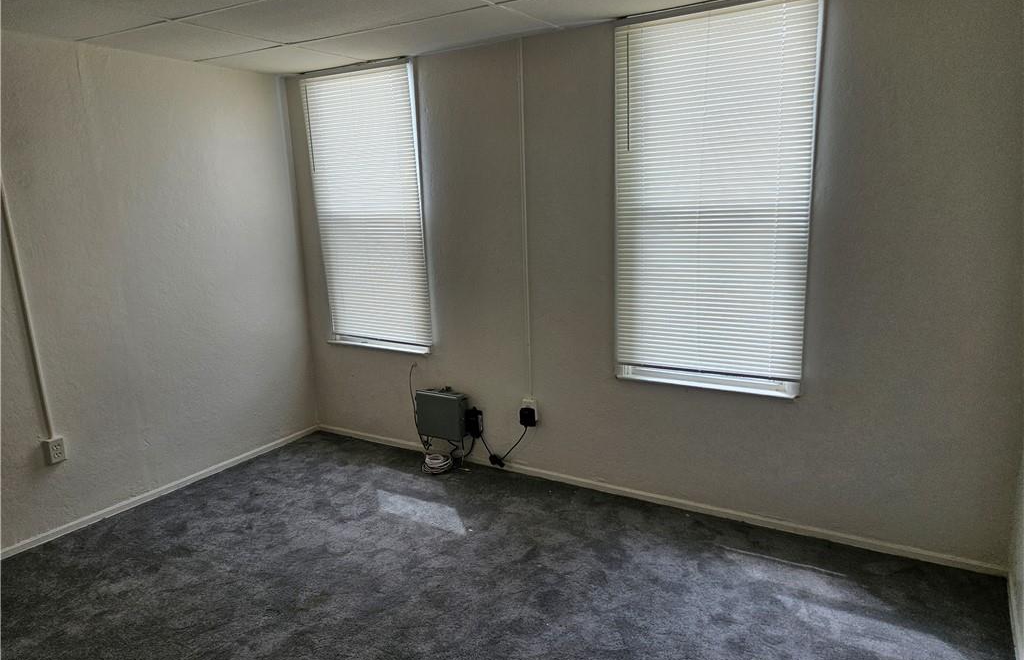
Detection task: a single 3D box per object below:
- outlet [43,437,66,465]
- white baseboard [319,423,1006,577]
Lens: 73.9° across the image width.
[{"bbox_3d":[-2.171,0.570,3.231,0.055,0.117,0.070,5,13,31],"label":"outlet"},{"bbox_3d":[0.309,0.819,3.691,3.859,0.053,0.018,5,13,31],"label":"white baseboard"}]

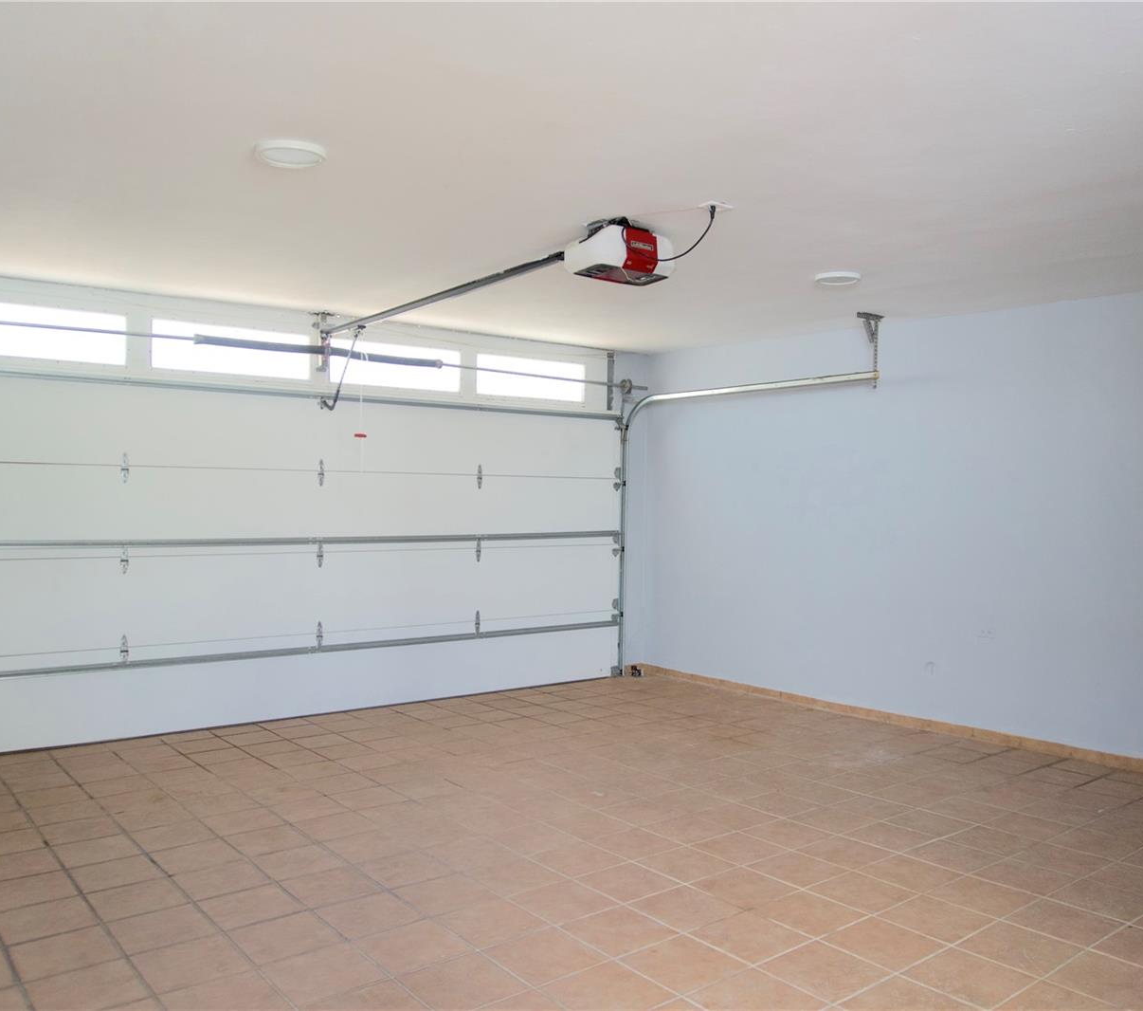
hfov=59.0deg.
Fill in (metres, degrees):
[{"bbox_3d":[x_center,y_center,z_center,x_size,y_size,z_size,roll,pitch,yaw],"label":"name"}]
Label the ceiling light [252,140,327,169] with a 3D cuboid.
[{"bbox_3d":[-0.897,-1.122,3.235,0.235,0.026,0.235,0,0,0],"label":"ceiling light"}]

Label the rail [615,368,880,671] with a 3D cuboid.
[{"bbox_3d":[1.131,0.261,7.065,0.090,2.170,2.420,0,0,-37],"label":"rail"}]

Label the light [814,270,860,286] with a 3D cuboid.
[{"bbox_3d":[1.305,-1.108,4.947,0.235,0.026,0.235,0,0,0],"label":"light"}]

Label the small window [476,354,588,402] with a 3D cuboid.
[{"bbox_3d":[-0.283,-0.943,7.564,0.980,0.290,0.045,0,0,-37],"label":"small window"}]

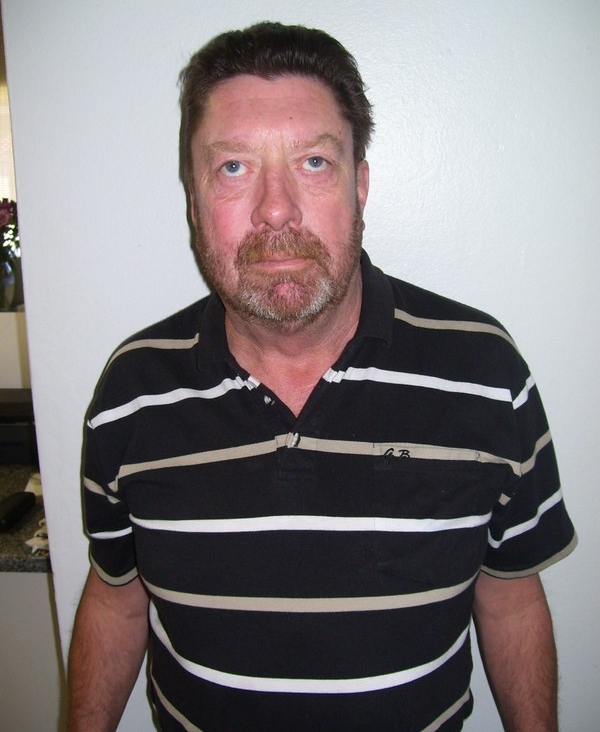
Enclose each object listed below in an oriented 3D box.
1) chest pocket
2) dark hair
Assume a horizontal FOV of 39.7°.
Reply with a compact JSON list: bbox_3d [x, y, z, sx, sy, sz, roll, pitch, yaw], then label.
[{"bbox_3d":[0.130,0.145,0.785,0.125,0.133,0.045,-6,14,-17],"label":"chest pocket"},{"bbox_3d":[-0.021,-0.228,0.757,0.178,0.165,0.185,-2,14,-1],"label":"dark hair"}]

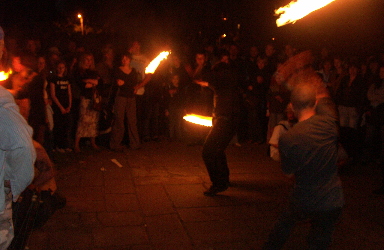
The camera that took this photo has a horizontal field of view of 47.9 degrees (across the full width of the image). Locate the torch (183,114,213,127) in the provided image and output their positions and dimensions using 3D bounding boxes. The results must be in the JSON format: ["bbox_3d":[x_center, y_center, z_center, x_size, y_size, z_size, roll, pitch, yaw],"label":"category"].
[{"bbox_3d":[0.065,-0.054,5.150,0.360,0.170,0.160,0,9,0],"label":"torch"}]

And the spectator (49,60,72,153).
[{"bbox_3d":[-2.287,-0.305,7.431,0.430,1.572,0.280,-2,9,-14],"label":"spectator"}]

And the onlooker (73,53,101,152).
[{"bbox_3d":[-1.804,-0.385,7.442,0.440,1.633,0.340,-5,10,-26],"label":"onlooker"}]

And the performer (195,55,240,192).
[{"bbox_3d":[0.293,-0.014,5.146,0.520,1.650,0.480,-1,9,-7],"label":"performer"}]

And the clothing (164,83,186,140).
[{"bbox_3d":[-0.344,-0.252,8.406,0.420,1.106,0.280,1,9,6],"label":"clothing"}]

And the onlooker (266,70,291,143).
[{"bbox_3d":[1.659,-0.341,8.190,0.460,1.409,0.320,2,9,11],"label":"onlooker"}]

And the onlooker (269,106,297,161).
[{"bbox_3d":[1.555,0.128,6.691,0.580,0.865,0.620,4,10,24],"label":"onlooker"}]

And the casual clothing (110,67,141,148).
[{"bbox_3d":[-1.171,-0.279,7.560,0.520,1.440,0.320,-1,9,-7],"label":"casual clothing"}]

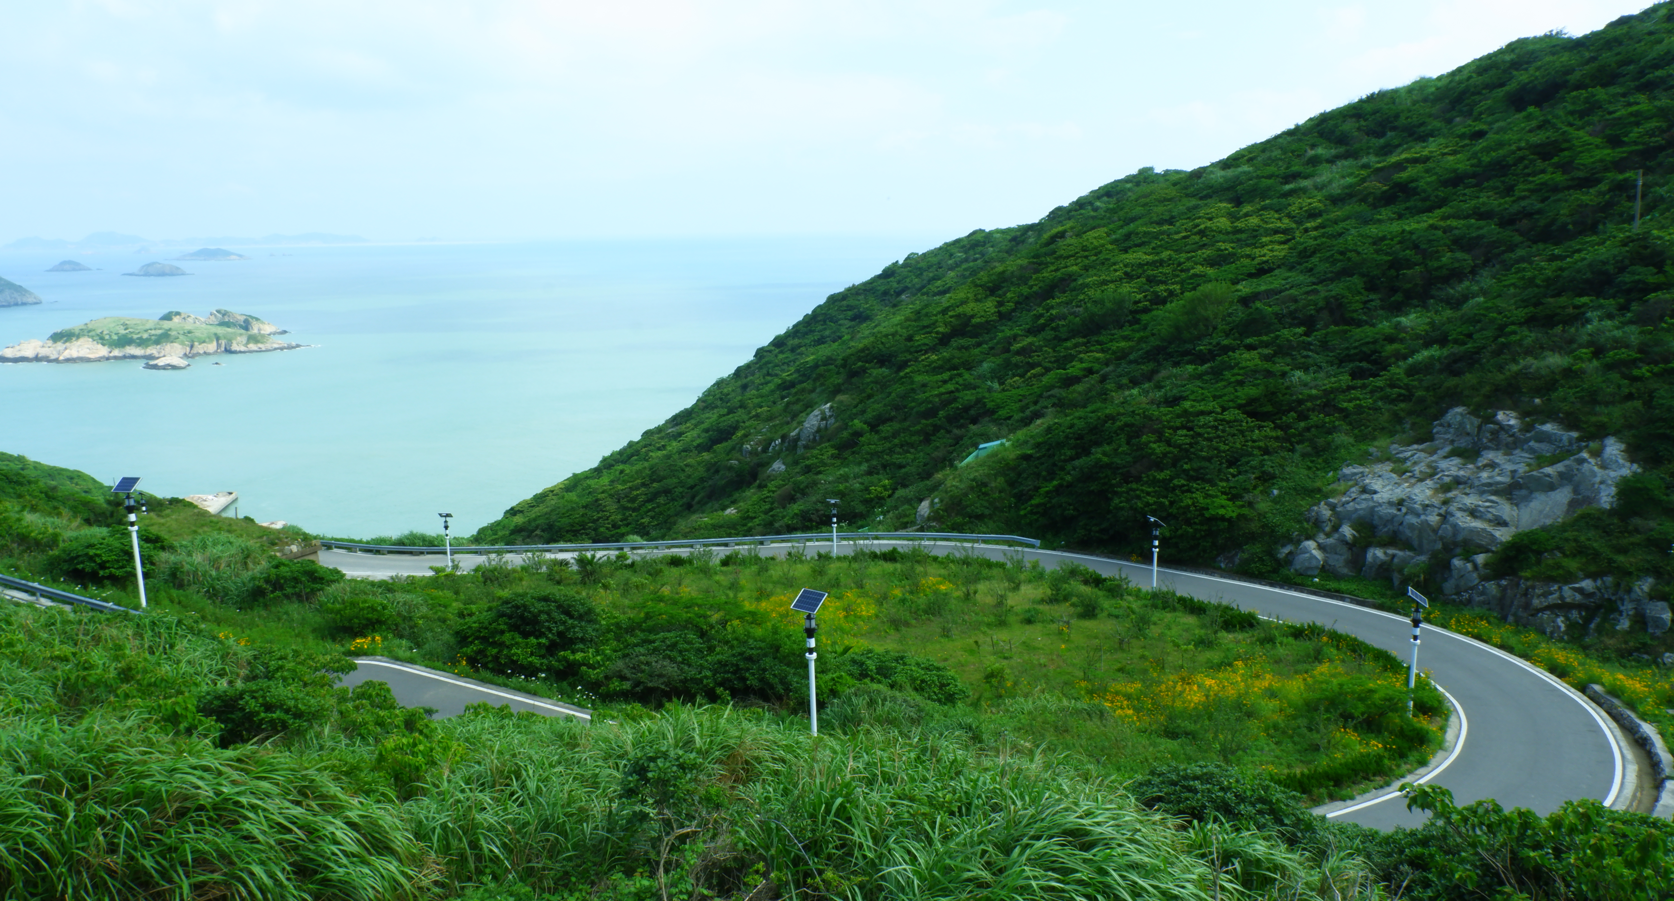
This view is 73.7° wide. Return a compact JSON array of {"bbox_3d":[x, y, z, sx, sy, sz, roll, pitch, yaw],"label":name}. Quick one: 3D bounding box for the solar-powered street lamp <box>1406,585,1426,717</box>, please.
[{"bbox_3d":[20.561,7.329,39.739,0.680,4.850,0.870,4,12,25],"label":"solar-powered street lamp"}]

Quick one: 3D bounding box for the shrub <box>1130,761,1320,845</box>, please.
[{"bbox_3d":[7.496,6.957,21.500,3.700,1.800,3.000,3,12,20],"label":"shrub"}]

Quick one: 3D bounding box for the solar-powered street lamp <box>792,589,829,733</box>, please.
[{"bbox_3d":[-0.746,6.411,32.139,0.870,4.850,0.680,6,13,35],"label":"solar-powered street lamp"}]

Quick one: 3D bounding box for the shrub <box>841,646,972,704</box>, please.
[{"bbox_3d":[2.384,8.058,39.500,4.500,2.000,3.400,-1,11,3],"label":"shrub"}]

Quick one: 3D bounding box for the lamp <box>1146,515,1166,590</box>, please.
[{"bbox_3d":[17.240,5.818,60.339,0.680,4.850,0.870,-6,12,-24],"label":"lamp"}]

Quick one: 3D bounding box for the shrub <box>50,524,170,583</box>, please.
[{"bbox_3d":[-29.946,4.261,46.000,4.400,2.500,3.800,-9,13,-33],"label":"shrub"}]

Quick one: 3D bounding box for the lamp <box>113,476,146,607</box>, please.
[{"bbox_3d":[-25.276,3.418,40.239,0.870,4.850,0.680,1,11,12],"label":"lamp"}]

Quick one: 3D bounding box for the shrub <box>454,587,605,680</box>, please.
[{"bbox_3d":[-10.948,6.484,39.500,5.000,3.000,4.300,-5,11,-16],"label":"shrub"}]

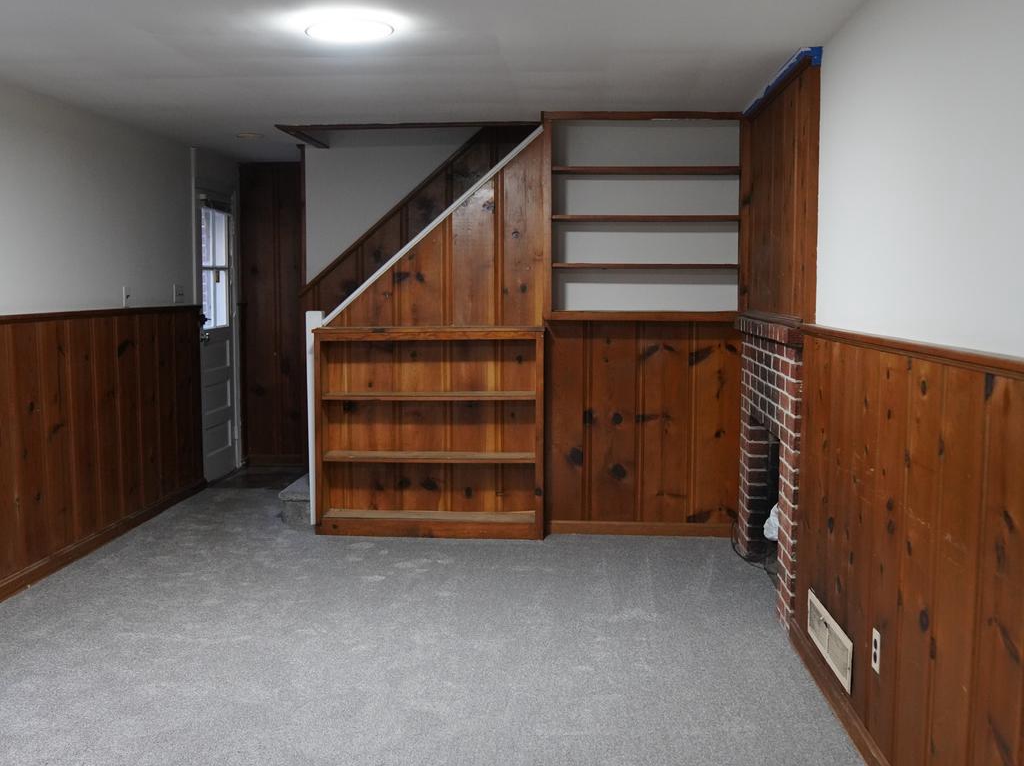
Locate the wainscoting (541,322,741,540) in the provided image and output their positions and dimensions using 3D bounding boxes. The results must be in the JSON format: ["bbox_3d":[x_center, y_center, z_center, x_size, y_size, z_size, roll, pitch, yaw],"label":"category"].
[{"bbox_3d":[0.680,0.242,5.913,1.002,1.154,0.047,0,5,3],"label":"wainscoting"}]

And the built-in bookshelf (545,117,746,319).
[{"bbox_3d":[0.666,-0.852,5.723,0.996,1.054,0.229,0,5,3],"label":"built-in bookshelf"}]

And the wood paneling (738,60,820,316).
[{"bbox_3d":[1.142,-0.776,4.854,0.047,0.986,1.552,0,5,3],"label":"wood paneling"}]

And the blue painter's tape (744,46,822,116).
[{"bbox_3d":[1.143,-1.269,4.816,0.061,0.065,1.566,0,5,3],"label":"blue painter's tape"}]

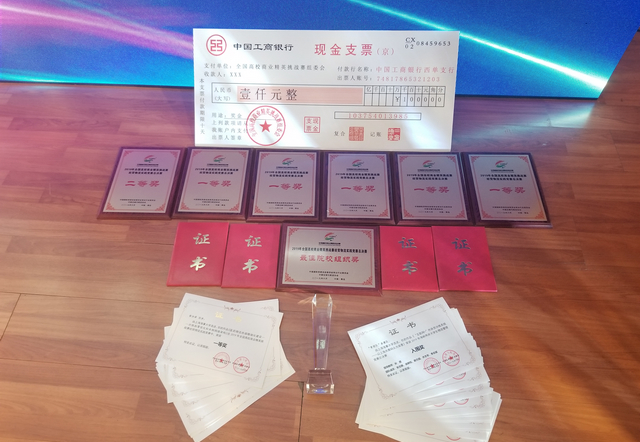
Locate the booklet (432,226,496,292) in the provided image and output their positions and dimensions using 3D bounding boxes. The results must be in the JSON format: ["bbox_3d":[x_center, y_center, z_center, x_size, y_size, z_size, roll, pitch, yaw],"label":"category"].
[{"bbox_3d":[0.432,0.110,1.451,0.162,0.008,0.221,1,56,2],"label":"booklet"}]

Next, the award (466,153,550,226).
[{"bbox_3d":[0.613,-0.111,1.589,0.239,0.017,0.305,1,56,2],"label":"award"}]

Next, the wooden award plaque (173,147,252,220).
[{"bbox_3d":[-0.355,-0.136,1.622,0.239,0.017,0.305,1,56,2],"label":"wooden award plaque"}]

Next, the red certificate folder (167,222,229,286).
[{"bbox_3d":[-0.371,0.098,1.472,0.162,0.008,0.221,-1,56,0],"label":"red certificate folder"}]

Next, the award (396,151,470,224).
[{"bbox_3d":[0.368,-0.114,1.596,0.239,0.017,0.305,1,56,2],"label":"award"}]

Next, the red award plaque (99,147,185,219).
[{"bbox_3d":[-0.596,-0.136,1.626,0.239,0.017,0.305,1,56,1],"label":"red award plaque"}]

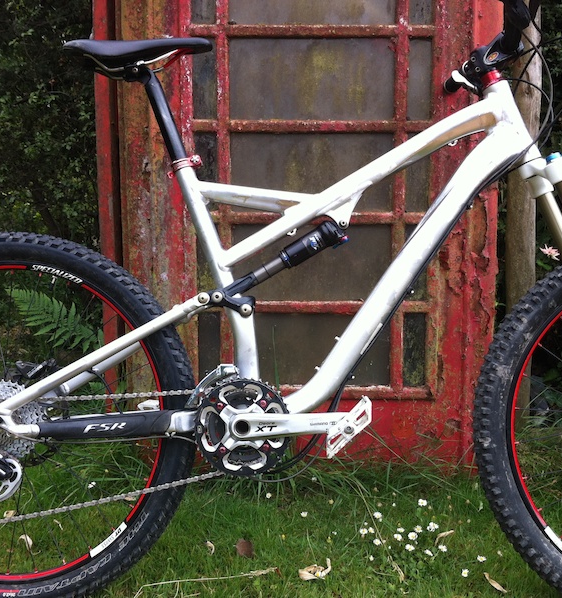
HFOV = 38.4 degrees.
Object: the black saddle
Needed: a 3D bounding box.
[{"bbox_3d":[-0.261,-0.443,1.477,0.268,0.066,0.140,-1,-2,3],"label":"black saddle"}]

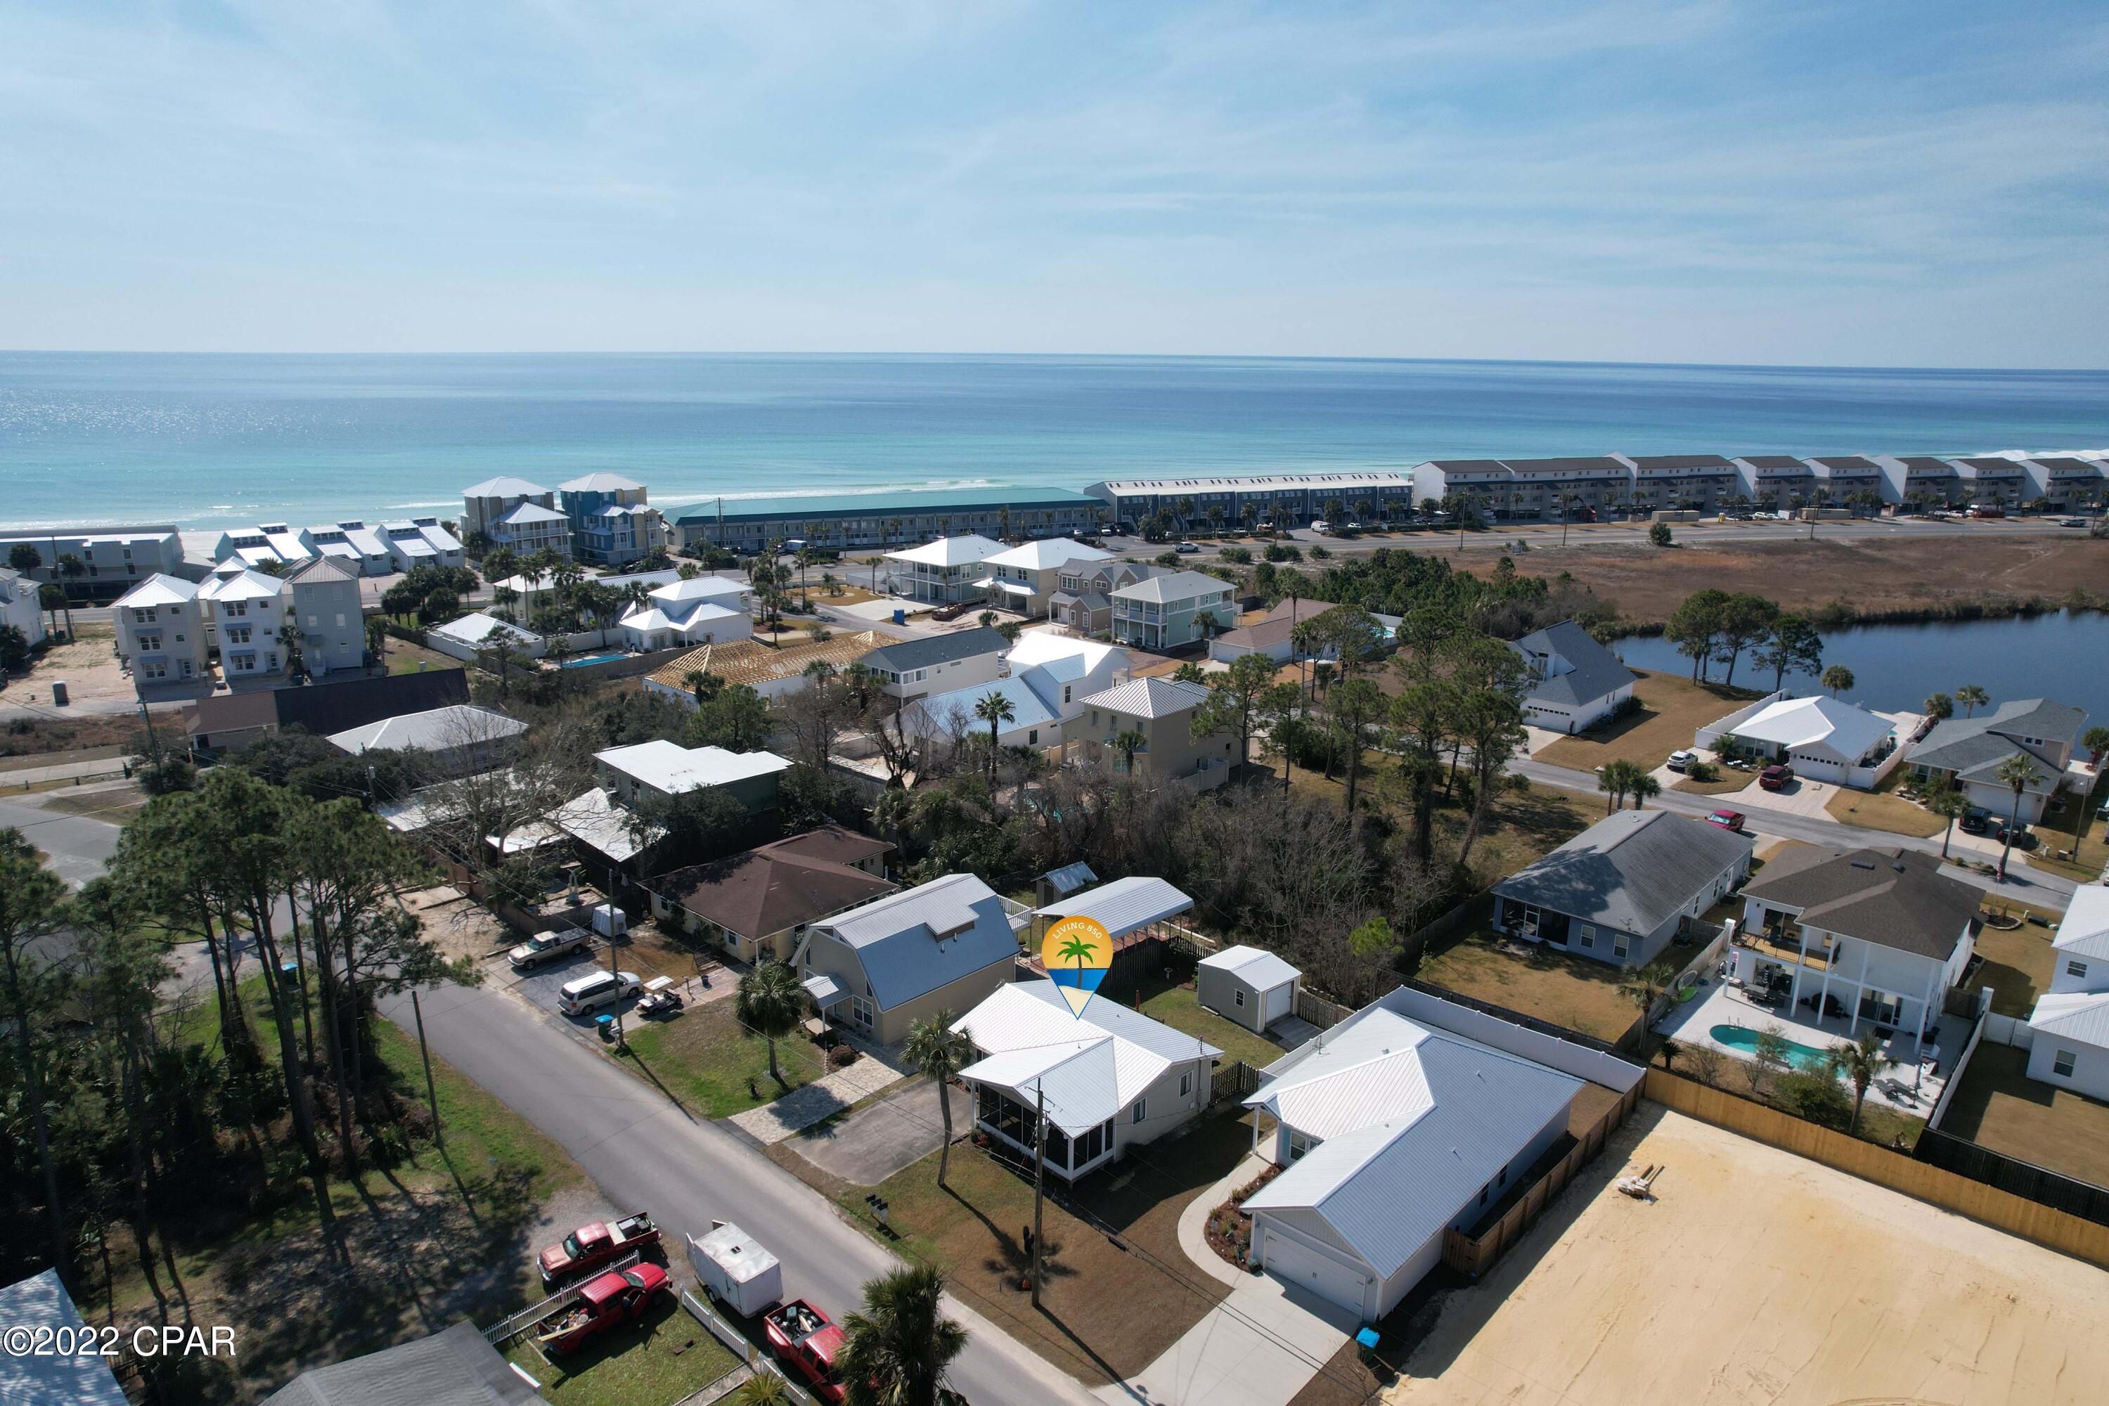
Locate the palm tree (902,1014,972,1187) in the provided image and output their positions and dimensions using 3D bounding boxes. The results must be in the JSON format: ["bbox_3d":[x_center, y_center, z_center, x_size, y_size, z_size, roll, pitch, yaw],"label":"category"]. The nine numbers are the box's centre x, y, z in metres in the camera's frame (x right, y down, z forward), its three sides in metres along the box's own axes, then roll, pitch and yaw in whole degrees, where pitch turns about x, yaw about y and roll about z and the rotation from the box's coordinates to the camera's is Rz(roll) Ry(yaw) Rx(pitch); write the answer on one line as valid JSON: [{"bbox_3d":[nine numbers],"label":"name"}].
[{"bbox_3d":[-5.671,19.421,62.738,3.328,9.350,3.328,0,15,0],"label":"palm tree"}]

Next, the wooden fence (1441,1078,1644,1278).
[{"bbox_3d":[25.980,23.550,66.880,1.750,1.850,20.290,15,21,42],"label":"wooden fence"}]

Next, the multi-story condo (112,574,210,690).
[{"bbox_3d":[-114.500,-10.010,165.200,9.000,12.300,14.300,-6,17,-23],"label":"multi-story condo"}]

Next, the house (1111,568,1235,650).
[{"bbox_3d":[16.902,-13.784,180.710,8.842,8.582,18.644,13,20,39],"label":"house"}]

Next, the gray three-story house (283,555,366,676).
[{"bbox_3d":[-89.919,-12.089,160.617,6.878,13.056,14.943,-6,17,-24],"label":"gray three-story house"}]

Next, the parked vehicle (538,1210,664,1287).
[{"bbox_3d":[-20.747,24.605,58.745,5.000,1.720,1.800,-10,19,-35],"label":"parked vehicle"}]

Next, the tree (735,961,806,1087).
[{"bbox_3d":[-16.400,18.560,74.500,3.850,6.700,3.850,1,15,0],"label":"tree"}]

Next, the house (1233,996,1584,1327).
[{"bbox_3d":[16.710,21.022,65.500,12.162,5.699,21.372,14,20,41],"label":"house"}]

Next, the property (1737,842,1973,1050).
[{"bbox_3d":[52.576,14.180,84.775,12.111,9.363,14.961,14,20,41],"label":"property"}]

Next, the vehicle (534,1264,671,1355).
[{"bbox_3d":[-18.995,25.619,54.924,1.850,1.800,5.200,14,21,42],"label":"vehicle"}]

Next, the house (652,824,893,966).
[{"bbox_3d":[-19.460,13.210,97.500,14.700,4.850,17.900,14,20,40],"label":"house"}]

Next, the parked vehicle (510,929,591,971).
[{"bbox_3d":[-34.378,16.623,87.719,4.900,1.680,1.780,-12,20,-39],"label":"parked vehicle"}]

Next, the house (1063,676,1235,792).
[{"bbox_3d":[9.972,1.622,129.387,10.890,9.465,13.536,14,20,41],"label":"house"}]

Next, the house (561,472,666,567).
[{"bbox_3d":[-83.866,-35.667,245.276,12.000,15.000,20.500,-13,21,-41],"label":"house"}]

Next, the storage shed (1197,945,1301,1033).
[{"bbox_3d":[12.218,17.755,80.790,3.650,3.353,4.950,-12,20,-39],"label":"storage shed"}]

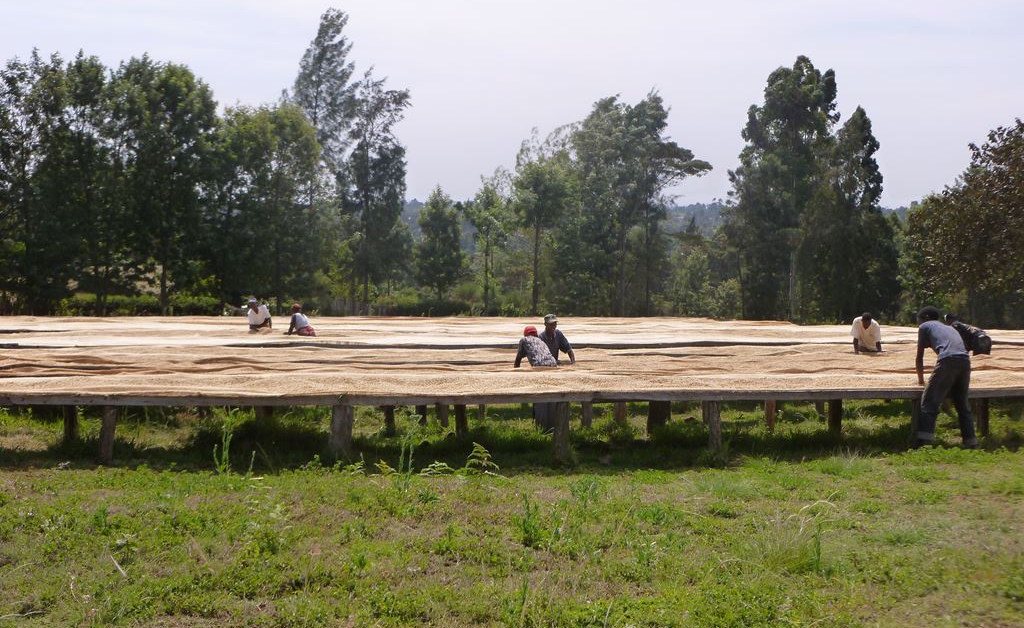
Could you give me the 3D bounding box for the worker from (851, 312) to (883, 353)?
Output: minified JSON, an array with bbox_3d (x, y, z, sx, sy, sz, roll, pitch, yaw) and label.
[{"bbox_3d":[6.400,0.641,25.100,0.560,1.360,0.650,0,1,9],"label":"worker"}]

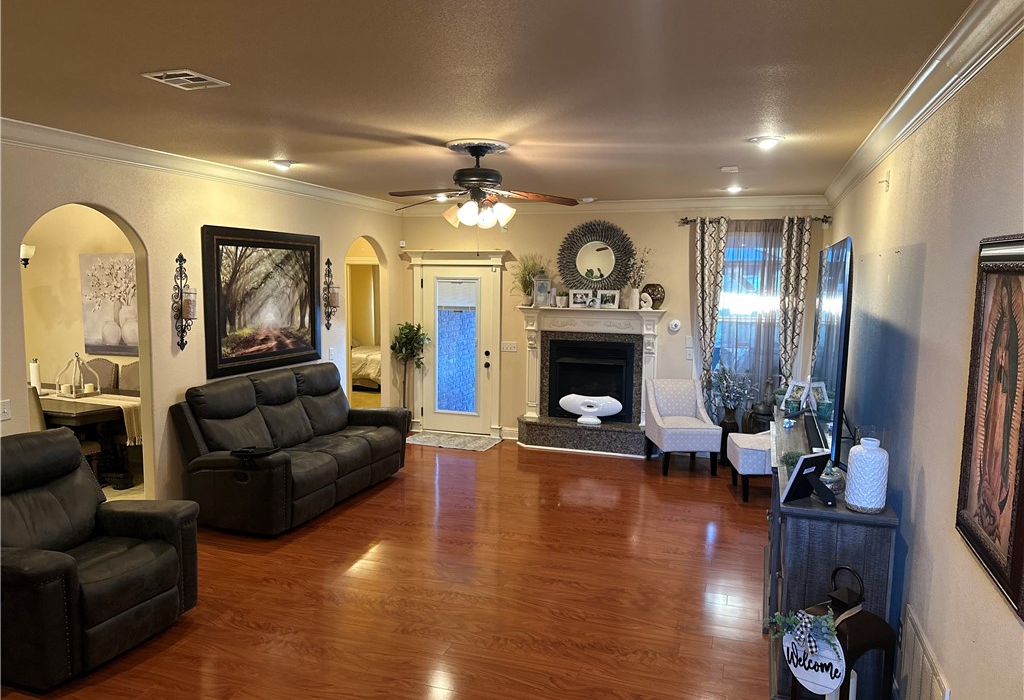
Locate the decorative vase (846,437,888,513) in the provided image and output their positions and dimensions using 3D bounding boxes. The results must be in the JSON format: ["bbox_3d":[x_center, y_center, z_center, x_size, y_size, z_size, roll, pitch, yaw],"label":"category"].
[{"bbox_3d":[1.532,0.536,3.054,0.160,0.300,0.160,3,6,19],"label":"decorative vase"}]

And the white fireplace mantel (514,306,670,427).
[{"bbox_3d":[0.880,0.180,7.967,1.650,1.270,0.230,3,6,19],"label":"white fireplace mantel"}]

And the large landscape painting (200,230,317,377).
[{"bbox_3d":[-2.118,-0.428,6.226,0.050,1.190,1.545,3,6,19],"label":"large landscape painting"}]

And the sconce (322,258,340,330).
[{"bbox_3d":[-1.776,-0.553,7.095,0.130,0.715,0.190,3,6,19],"label":"sconce"}]

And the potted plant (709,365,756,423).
[{"bbox_3d":[2.261,0.406,7.230,0.450,0.550,0.420,3,6,19],"label":"potted plant"}]

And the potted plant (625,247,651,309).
[{"bbox_3d":[1.334,-0.766,7.579,0.280,0.670,0.240,3,6,19],"label":"potted plant"}]

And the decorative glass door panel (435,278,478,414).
[{"bbox_3d":[-0.658,-0.039,8.594,0.600,1.650,0.050,3,6,19],"label":"decorative glass door panel"}]

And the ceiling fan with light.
[{"bbox_3d":[-0.233,-1.067,4.699,1.310,0.530,1.300,3,6,19],"label":"ceiling fan with light"}]

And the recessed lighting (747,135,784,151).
[{"bbox_3d":[1.510,-1.226,4.216,0.200,0.060,0.200,3,6,19],"label":"recessed lighting"}]

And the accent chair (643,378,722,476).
[{"bbox_3d":[1.740,0.767,7.237,0.584,0.871,0.725,0,6,-2],"label":"accent chair"}]

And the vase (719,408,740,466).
[{"bbox_3d":[2.270,0.894,7.417,0.200,0.600,0.200,3,6,19],"label":"vase"}]

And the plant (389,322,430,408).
[{"bbox_3d":[-1.240,0.359,8.508,0.503,1.359,0.493,3,6,19],"label":"plant"}]

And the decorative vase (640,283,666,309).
[{"bbox_3d":[1.530,-0.569,7.640,0.252,0.282,0.242,3,6,19],"label":"decorative vase"}]

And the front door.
[{"bbox_3d":[-0.659,0.000,8.609,0.940,2.050,0.070,3,6,19],"label":"front door"}]

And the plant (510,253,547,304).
[{"bbox_3d":[0.187,-0.803,8.081,0.380,0.590,0.310,3,6,19],"label":"plant"}]

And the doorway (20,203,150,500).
[{"bbox_3d":[-2.777,0.226,4.655,0.140,2.330,0.930,3,6,19],"label":"doorway"}]

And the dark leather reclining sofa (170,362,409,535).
[{"bbox_3d":[-1.742,0.748,6.142,0.967,1.057,2.024,3,6,19],"label":"dark leather reclining sofa"}]

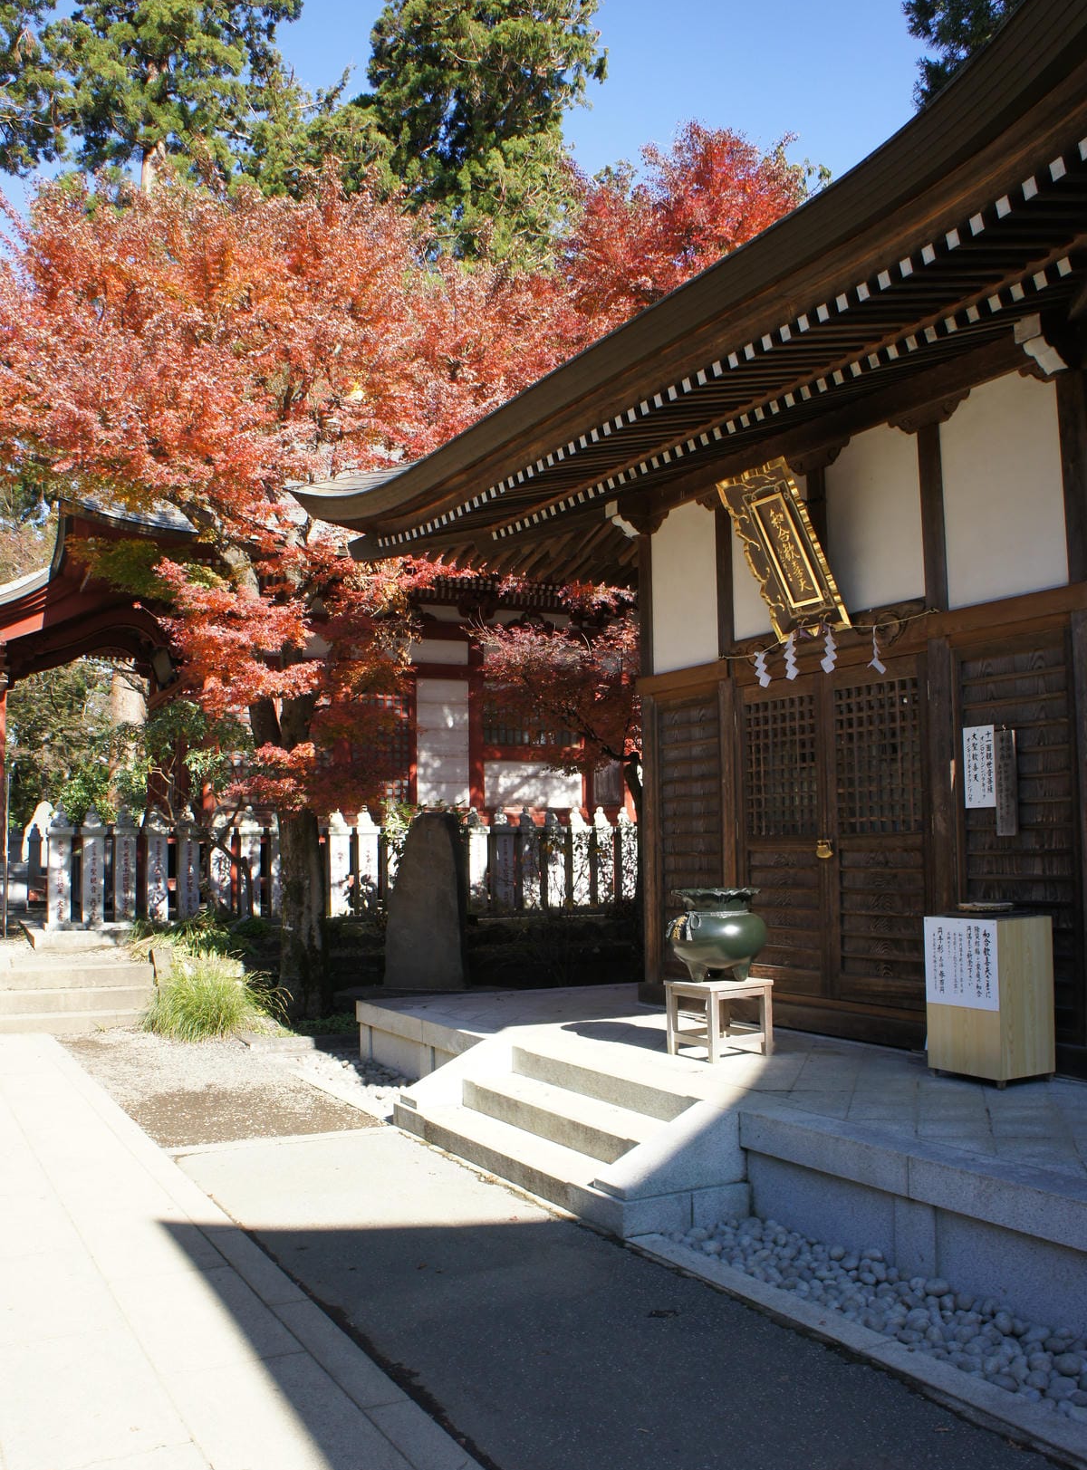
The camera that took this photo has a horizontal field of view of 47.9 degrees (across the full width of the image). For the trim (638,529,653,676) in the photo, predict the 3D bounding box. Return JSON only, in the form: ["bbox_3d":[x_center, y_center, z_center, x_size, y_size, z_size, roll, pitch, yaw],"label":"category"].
[{"bbox_3d":[0.861,-1.029,9.798,0.129,1.160,0.190,3,-7,-30],"label":"trim"}]

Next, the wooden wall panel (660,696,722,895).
[{"bbox_3d":[1.118,0.784,9.189,0.061,2.158,0.790,3,-7,-30],"label":"wooden wall panel"}]

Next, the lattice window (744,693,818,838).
[{"bbox_3d":[1.617,0.217,8.361,0.061,0.953,0.748,3,-7,-30],"label":"lattice window"}]

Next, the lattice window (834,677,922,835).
[{"bbox_3d":[2.064,0.136,7.589,0.061,0.953,0.732,3,-7,-30],"label":"lattice window"}]

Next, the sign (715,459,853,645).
[{"bbox_3d":[1.572,-1.184,7.916,0.099,1.148,0.669,-28,9,-29],"label":"sign"}]

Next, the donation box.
[{"bbox_3d":[2.255,1.323,6.185,0.412,0.803,0.456,3,-7,-30],"label":"donation box"}]

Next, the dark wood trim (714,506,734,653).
[{"bbox_3d":[1.368,-1.112,8.921,0.129,1.148,0.183,3,-7,-30],"label":"dark wood trim"}]

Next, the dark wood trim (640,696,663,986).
[{"bbox_3d":[0.876,0.811,9.587,0.129,2.250,0.200,3,-7,-30],"label":"dark wood trim"}]

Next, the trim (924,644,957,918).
[{"bbox_3d":[2.348,0.548,7.044,0.129,2.227,0.179,3,-7,-30],"label":"trim"}]

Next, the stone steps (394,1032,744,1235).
[{"bbox_3d":[0.042,1.950,6.200,0.704,0.427,2.379,3,-7,-30],"label":"stone steps"}]

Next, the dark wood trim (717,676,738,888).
[{"bbox_3d":[1.368,0.718,8.737,0.129,2.242,0.188,3,-7,-30],"label":"dark wood trim"}]

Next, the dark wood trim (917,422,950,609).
[{"bbox_3d":[2.342,-1.282,7.240,0.129,1.129,0.173,3,-7,-30],"label":"dark wood trim"}]

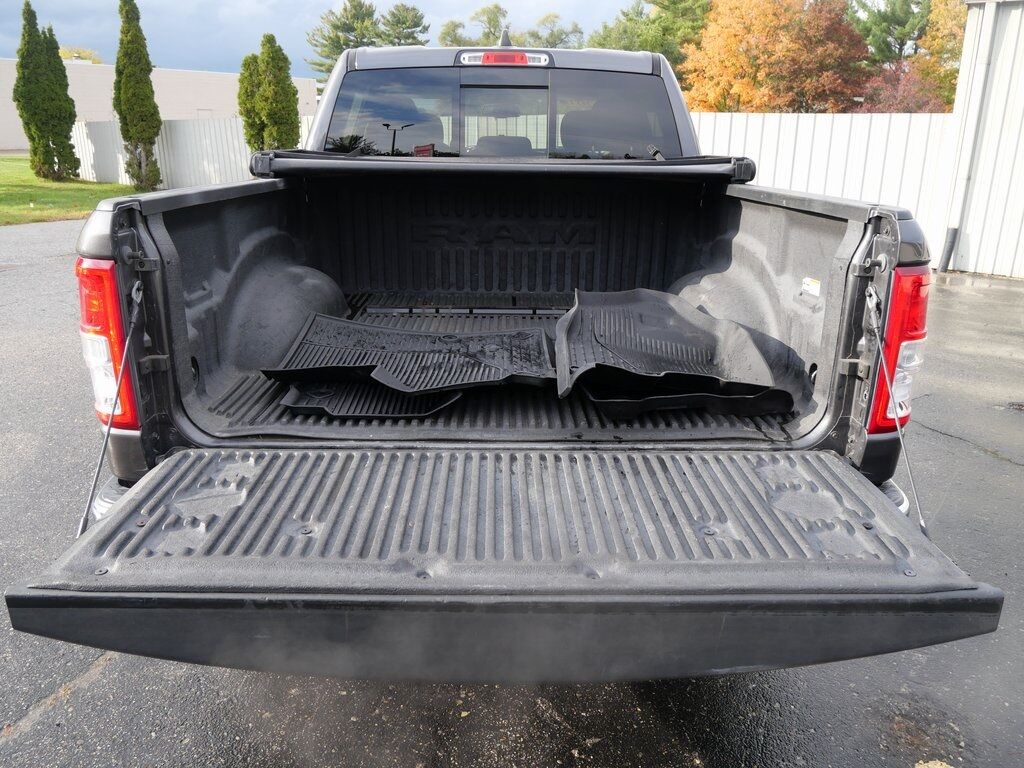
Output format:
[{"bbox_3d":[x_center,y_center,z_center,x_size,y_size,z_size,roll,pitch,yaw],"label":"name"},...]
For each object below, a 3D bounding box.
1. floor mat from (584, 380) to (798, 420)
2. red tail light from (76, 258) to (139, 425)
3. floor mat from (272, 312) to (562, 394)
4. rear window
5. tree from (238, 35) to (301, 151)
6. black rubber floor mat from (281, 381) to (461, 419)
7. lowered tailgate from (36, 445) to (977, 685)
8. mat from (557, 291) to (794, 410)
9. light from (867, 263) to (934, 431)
[{"bbox_3d":[0.460,-0.014,1.970,0.540,0.085,0.400,0,19,-1],"label":"floor mat"},{"bbox_3d":[-0.890,-0.091,1.601,0.130,0.400,0.130,0,19,-1],"label":"red tail light"},{"bbox_3d":[-0.274,-0.103,2.143,0.790,0.100,0.600,0,19,-1],"label":"floor mat"},{"bbox_3d":[-0.033,-1.197,3.167,1.620,0.410,0.080,0,6,-1],"label":"rear window"},{"bbox_3d":[-4.857,-5.239,14.376,1.240,3.320,1.060,0,17,-1],"label":"tree"},{"bbox_3d":[-0.365,-0.006,1.958,0.460,0.060,0.460,0,19,-1],"label":"black rubber floor mat"},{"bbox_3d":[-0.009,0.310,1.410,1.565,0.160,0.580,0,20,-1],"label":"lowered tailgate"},{"bbox_3d":[0.408,-0.129,2.120,0.600,0.210,0.720,0,19,-1],"label":"mat"},{"bbox_3d":[0.870,-0.083,1.623,0.130,0.400,0.130,0,19,-1],"label":"light"}]

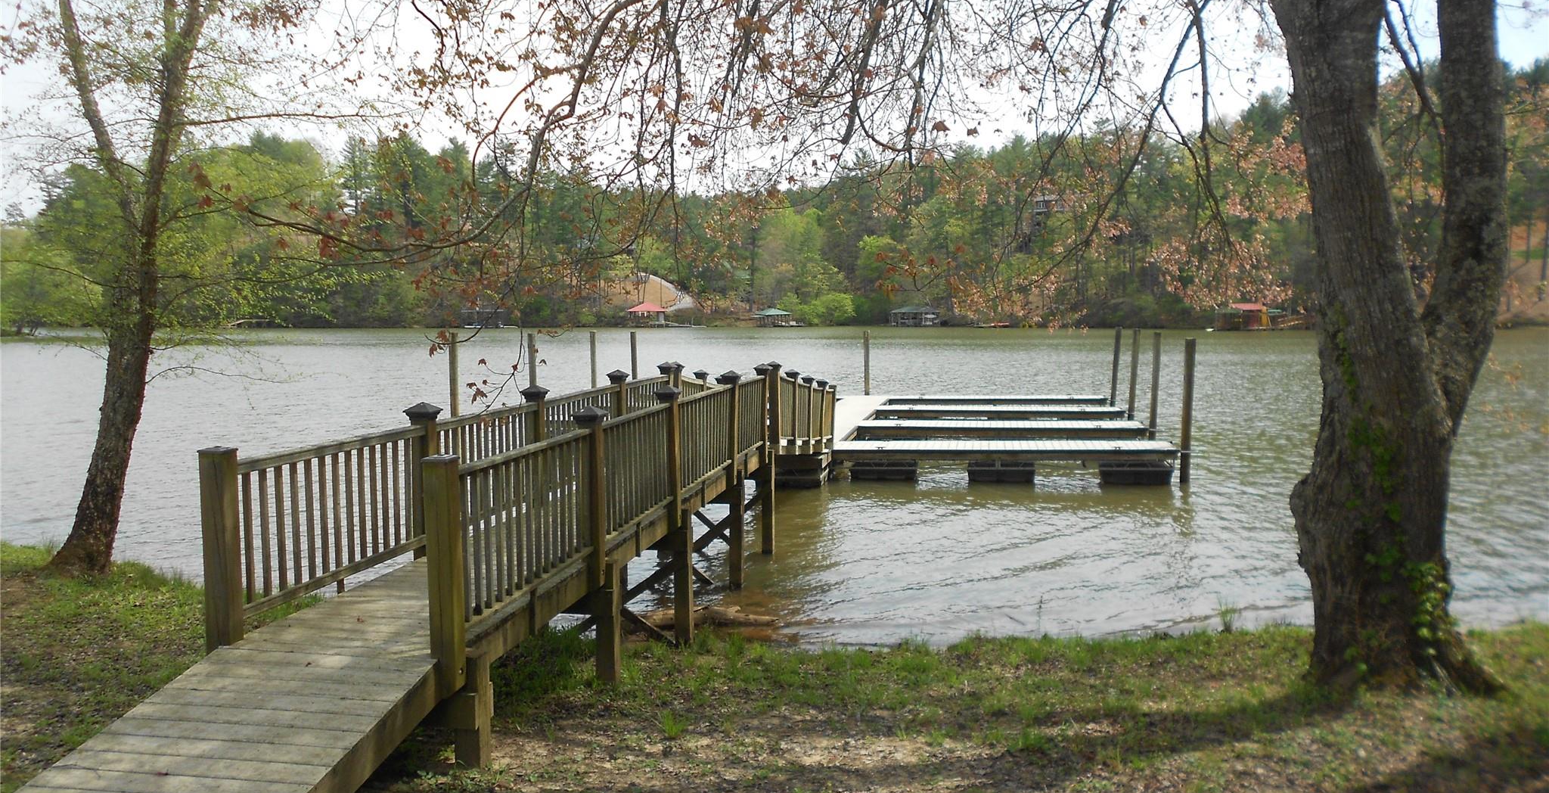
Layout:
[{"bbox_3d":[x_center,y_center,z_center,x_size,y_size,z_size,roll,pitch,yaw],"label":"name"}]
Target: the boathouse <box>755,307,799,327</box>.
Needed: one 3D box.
[{"bbox_3d":[0.535,-17.349,257.000,9.300,4.400,8.500,0,4,0],"label":"boathouse"}]

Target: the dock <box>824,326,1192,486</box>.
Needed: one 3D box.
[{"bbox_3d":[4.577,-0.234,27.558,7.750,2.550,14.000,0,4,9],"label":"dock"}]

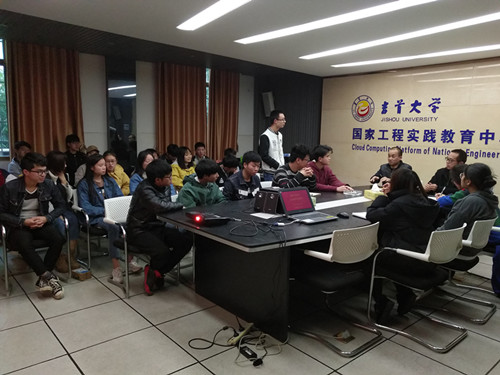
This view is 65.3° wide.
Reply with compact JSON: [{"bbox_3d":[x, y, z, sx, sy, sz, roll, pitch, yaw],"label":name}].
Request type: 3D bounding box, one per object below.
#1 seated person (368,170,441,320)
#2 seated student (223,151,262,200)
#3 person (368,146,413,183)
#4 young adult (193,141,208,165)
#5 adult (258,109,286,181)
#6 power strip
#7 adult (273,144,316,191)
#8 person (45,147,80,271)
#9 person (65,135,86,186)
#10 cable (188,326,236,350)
[{"bbox_3d":[1.159,0.451,2.981,0.520,1.200,0.640,-5,10,-40],"label":"seated person"},{"bbox_3d":[-0.017,0.224,4.394,0.540,1.241,0.780,-5,10,-40],"label":"seated student"},{"bbox_3d":[1.881,0.108,5.351,0.780,1.307,0.580,-6,10,-43],"label":"person"},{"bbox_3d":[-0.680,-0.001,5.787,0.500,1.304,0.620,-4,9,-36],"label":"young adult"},{"bbox_3d":[0.296,-0.170,5.366,0.340,1.760,0.500,7,10,39],"label":"adult"},{"bbox_3d":[-0.056,1.039,2.755,0.060,0.045,0.330,5,9,28],"label":"power strip"},{"bbox_3d":[0.604,0.137,4.879,0.780,1.316,0.540,7,9,38],"label":"adult"},{"bbox_3d":[-1.990,0.230,4.091,0.740,1.222,0.500,8,10,41],"label":"person"},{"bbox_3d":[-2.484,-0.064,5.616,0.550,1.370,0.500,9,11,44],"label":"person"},{"bbox_3d":[-0.271,1.044,2.719,0.325,0.035,0.265,-1,8,-15],"label":"cable"}]

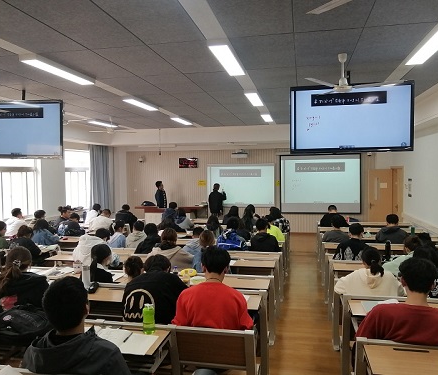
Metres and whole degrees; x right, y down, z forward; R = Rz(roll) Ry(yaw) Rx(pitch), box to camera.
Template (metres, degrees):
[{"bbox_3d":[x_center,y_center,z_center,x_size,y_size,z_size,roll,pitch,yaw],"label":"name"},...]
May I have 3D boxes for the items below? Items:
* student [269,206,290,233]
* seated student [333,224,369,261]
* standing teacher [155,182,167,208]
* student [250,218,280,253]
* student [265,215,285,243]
[{"bbox_3d":[1.330,1.072,8.504,0.470,1.311,0.740,-1,2,12],"label":"student"},{"bbox_3d":[1.855,1.125,5.402,0.500,1.240,0.680,0,2,12],"label":"seated student"},{"bbox_3d":[-1.891,0.665,12.770,0.340,1.730,0.480,0,2,2],"label":"standing teacher"},{"bbox_3d":[0.813,1.165,6.763,0.520,1.275,0.740,0,3,12],"label":"student"},{"bbox_3d":[1.089,1.137,7.654,0.500,1.247,0.740,0,3,12],"label":"student"}]

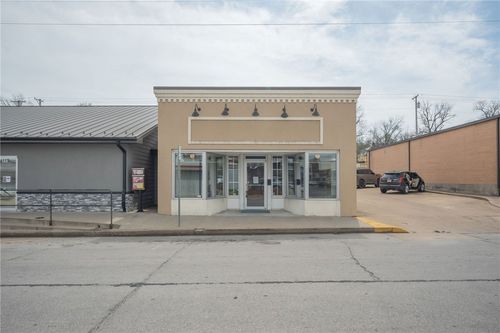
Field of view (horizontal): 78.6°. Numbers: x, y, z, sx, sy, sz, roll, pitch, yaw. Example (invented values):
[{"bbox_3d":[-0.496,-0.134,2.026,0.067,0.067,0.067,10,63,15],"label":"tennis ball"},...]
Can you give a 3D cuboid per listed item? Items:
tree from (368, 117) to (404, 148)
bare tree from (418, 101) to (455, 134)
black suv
[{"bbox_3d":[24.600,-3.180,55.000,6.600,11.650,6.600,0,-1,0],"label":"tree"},{"bbox_3d":[28.700,-3.830,47.000,6.000,12.700,6.000,0,-1,0],"label":"bare tree"},{"bbox_3d":[12.300,1.260,24.600,4.850,1.690,1.880,1,-1,-40],"label":"black suv"}]

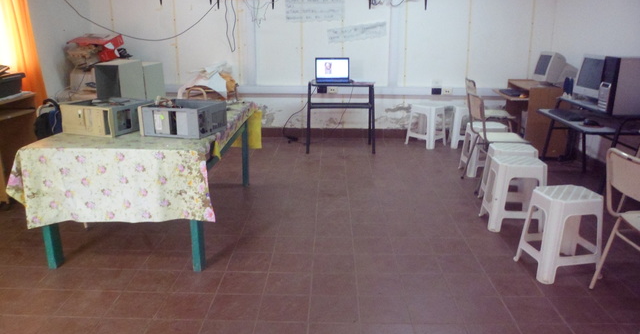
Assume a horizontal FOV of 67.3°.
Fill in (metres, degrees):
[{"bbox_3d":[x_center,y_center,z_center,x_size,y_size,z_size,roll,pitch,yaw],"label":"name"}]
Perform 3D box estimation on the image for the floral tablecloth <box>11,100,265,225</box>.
[{"bbox_3d":[-1.051,-0.123,3.319,1.060,0.410,1.856,1,15,1],"label":"floral tablecloth"}]

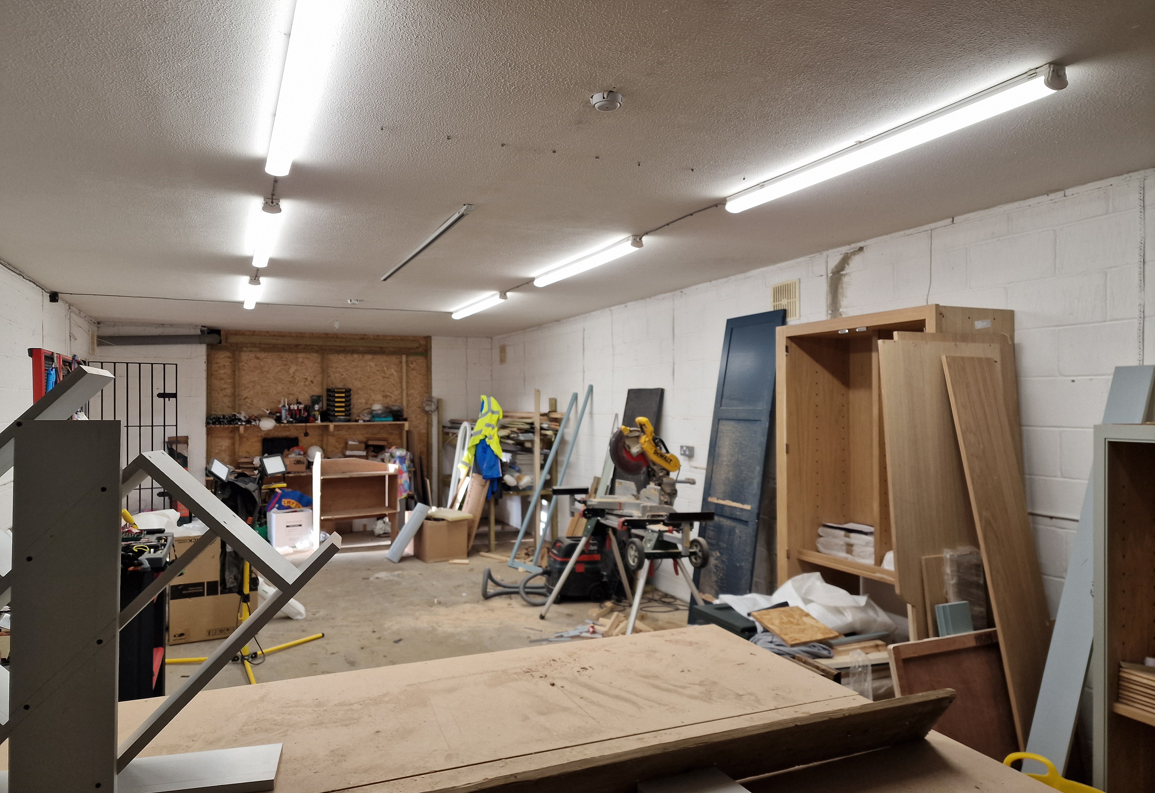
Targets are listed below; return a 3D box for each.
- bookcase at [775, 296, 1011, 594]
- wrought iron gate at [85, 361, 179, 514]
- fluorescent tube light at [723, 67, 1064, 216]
[{"bbox_3d":[1.593,0.602,3.995,0.480,2.006,1.120,0,-1,-24],"label":"bookcase"},{"bbox_3d":[-4.805,0.651,8.315,0.860,2.035,0.045,0,-1,-28],"label":"wrought iron gate"},{"bbox_3d":[1.046,-0.895,2.875,0.092,0.078,1.524,1,-1,-25],"label":"fluorescent tube light"}]

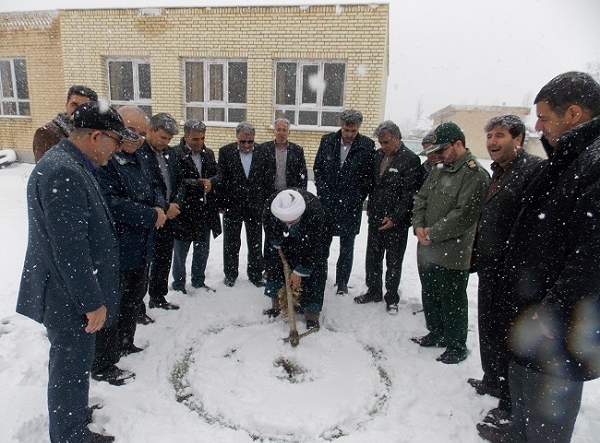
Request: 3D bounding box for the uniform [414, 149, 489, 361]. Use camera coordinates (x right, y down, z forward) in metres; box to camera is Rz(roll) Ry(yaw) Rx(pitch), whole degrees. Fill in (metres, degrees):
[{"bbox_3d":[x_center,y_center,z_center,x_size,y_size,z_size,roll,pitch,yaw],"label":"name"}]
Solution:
[{"bbox_3d":[1.090,0.246,2.914,0.390,1.460,0.540,-5,15,-31],"label":"uniform"}]

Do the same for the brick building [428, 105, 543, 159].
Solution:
[{"bbox_3d":[11.209,-5.366,24.825,4.500,3.080,6.400,4,10,6],"label":"brick building"}]

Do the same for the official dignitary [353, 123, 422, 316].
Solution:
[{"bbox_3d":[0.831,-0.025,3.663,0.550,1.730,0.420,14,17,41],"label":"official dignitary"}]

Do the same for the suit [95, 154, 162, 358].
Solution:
[{"bbox_3d":[-1.111,0.240,2.555,0.420,1.390,0.530,5,13,12],"label":"suit"}]

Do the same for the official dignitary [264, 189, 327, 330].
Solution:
[{"bbox_3d":[-0.028,0.291,3.297,0.560,1.170,0.780,4,10,7],"label":"official dignitary"}]

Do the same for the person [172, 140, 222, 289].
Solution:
[{"bbox_3d":[-1.063,-0.085,3.977,0.550,1.580,0.400,-2,11,-27],"label":"person"}]

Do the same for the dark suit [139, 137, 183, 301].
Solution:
[{"bbox_3d":[-1.199,0.040,3.396,0.380,1.420,0.520,11,13,40],"label":"dark suit"}]

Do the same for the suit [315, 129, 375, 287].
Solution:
[{"bbox_3d":[0.448,-0.090,3.980,0.580,1.540,0.340,6,13,14],"label":"suit"}]

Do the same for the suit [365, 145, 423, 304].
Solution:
[{"bbox_3d":[0.909,0.018,3.925,0.550,1.480,0.380,9,11,30],"label":"suit"}]

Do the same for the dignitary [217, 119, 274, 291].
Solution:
[{"bbox_3d":[-0.543,-0.165,4.197,0.580,1.710,0.380,2,10,-5],"label":"dignitary"}]

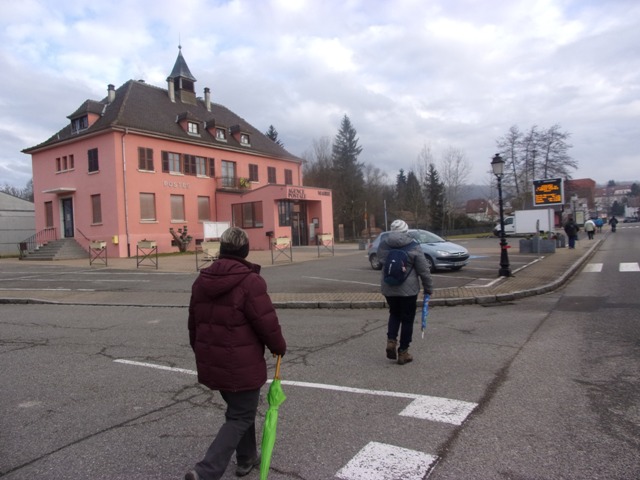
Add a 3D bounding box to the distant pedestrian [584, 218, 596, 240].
[{"bbox_3d":[20.746,-0.798,35.483,0.700,1.650,0.550,-1,1,33],"label":"distant pedestrian"}]

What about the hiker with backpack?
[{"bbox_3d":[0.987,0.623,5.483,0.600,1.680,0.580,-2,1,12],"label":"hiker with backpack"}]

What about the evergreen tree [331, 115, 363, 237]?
[{"bbox_3d":[3.254,-8.282,61.831,4.600,16.600,4.600,-2,1,0],"label":"evergreen tree"}]

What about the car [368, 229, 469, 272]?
[{"bbox_3d":[3.540,0.359,16.889,1.680,1.440,3.850,-3,1,-37],"label":"car"}]

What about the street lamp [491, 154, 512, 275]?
[{"bbox_3d":[5.241,-0.707,13.364,0.420,3.550,0.420,-1,1,36],"label":"street lamp"}]

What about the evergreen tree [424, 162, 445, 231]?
[{"bbox_3d":[18.202,-6.467,73.882,3.400,11.600,3.400,-2,1,0],"label":"evergreen tree"}]

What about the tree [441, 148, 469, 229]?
[{"bbox_3d":[21.855,-8.040,75.854,4.900,14.400,4.900,-2,1,0],"label":"tree"}]

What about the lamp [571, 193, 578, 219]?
[{"bbox_3d":[19.797,-1.724,35.964,0.420,3.550,0.420,-1,1,36],"label":"lamp"}]

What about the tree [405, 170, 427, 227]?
[{"bbox_3d":[16.327,-6.321,79.886,3.800,11.200,3.800,-2,1,0],"label":"tree"}]

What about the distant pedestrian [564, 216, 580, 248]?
[{"bbox_3d":[13.735,-0.380,25.182,0.700,1.740,0.500,-1,1,33],"label":"distant pedestrian"}]

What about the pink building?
[{"bbox_3d":[-9.438,-7.386,36.359,16.532,16.300,19.460,-1,1,34],"label":"pink building"}]

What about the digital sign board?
[{"bbox_3d":[11.792,-2.472,23.800,1.580,1.300,0.220,-1,1,36],"label":"digital sign board"}]

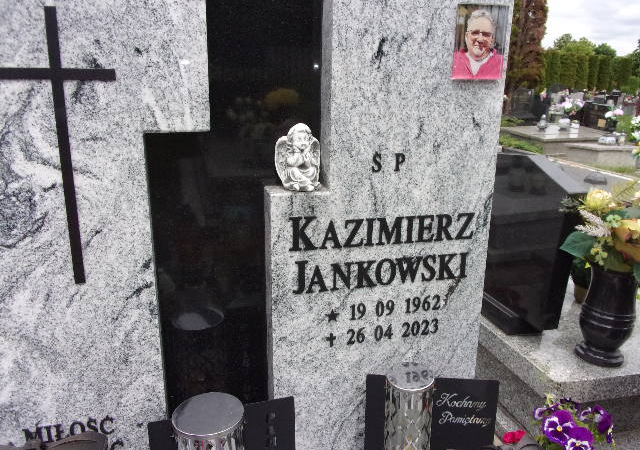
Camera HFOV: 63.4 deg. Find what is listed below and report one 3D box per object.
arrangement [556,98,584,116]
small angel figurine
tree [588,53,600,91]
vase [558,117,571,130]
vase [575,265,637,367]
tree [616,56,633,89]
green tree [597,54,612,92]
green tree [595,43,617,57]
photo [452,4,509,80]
[{"bbox_3d":[4.306,-2.037,8.900,0.430,0.320,0.380,-3,15,-15],"label":"arrangement"},{"bbox_3d":[-0.035,-0.109,0.830,0.074,0.103,0.060,-3,15,-15],"label":"small angel figurine"},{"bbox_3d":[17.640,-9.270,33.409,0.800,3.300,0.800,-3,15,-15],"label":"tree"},{"bbox_3d":[3.967,-1.647,8.400,0.180,0.180,0.180,-3,15,-15],"label":"vase"},{"bbox_3d":[0.823,0.249,1.482,0.145,0.280,0.145,-3,15,-15],"label":"vase"},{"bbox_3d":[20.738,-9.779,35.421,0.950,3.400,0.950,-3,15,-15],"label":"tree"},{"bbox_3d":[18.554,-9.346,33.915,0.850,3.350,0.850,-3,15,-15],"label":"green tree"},{"bbox_3d":[30.299,-16.231,55.781,2.700,6.300,2.700,-3,15,-15],"label":"green tree"},{"bbox_3d":[0.257,-0.295,0.836,0.092,0.112,0.010,-3,15,-15],"label":"photo"}]

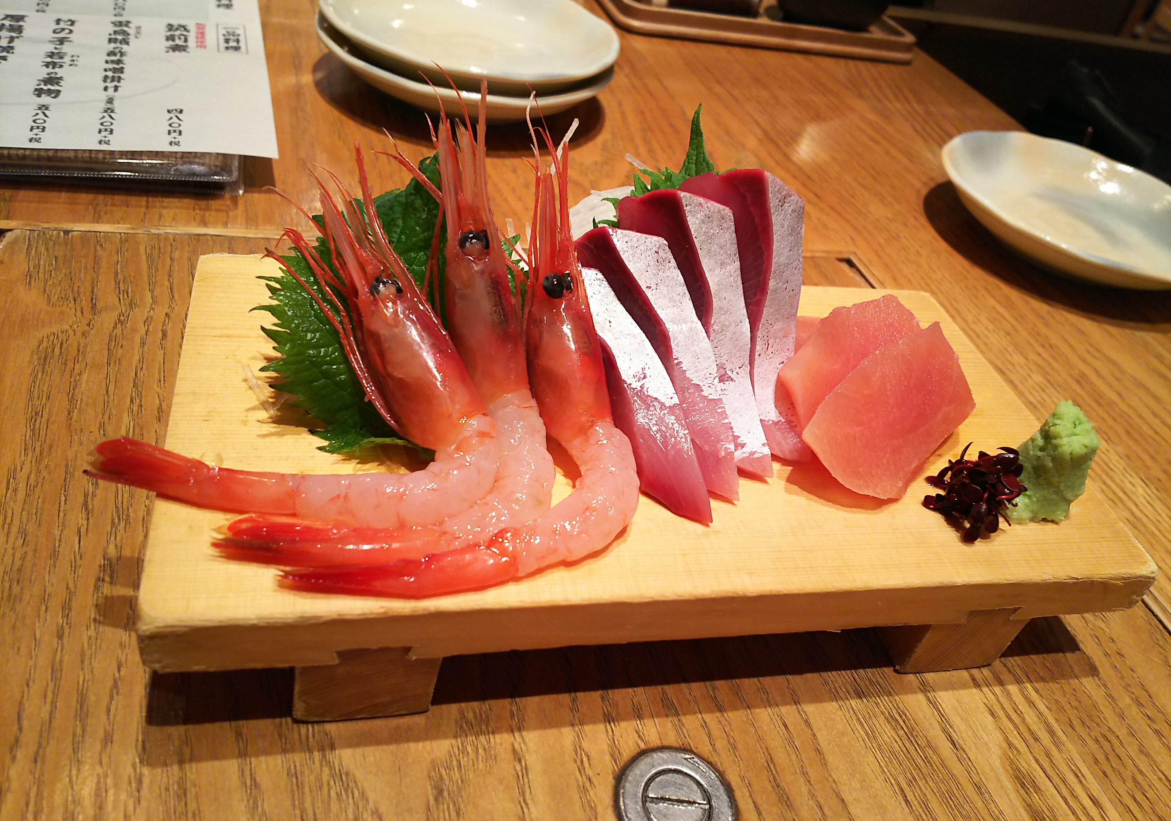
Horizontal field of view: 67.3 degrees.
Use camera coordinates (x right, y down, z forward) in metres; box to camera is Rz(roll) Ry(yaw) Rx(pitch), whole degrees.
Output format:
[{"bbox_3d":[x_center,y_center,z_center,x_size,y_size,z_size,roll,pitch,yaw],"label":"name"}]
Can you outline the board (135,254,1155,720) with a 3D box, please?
[{"bbox_3d":[0.017,0.014,0.253,0.245,0.040,0.125,1,43,-16],"label":"board"}]

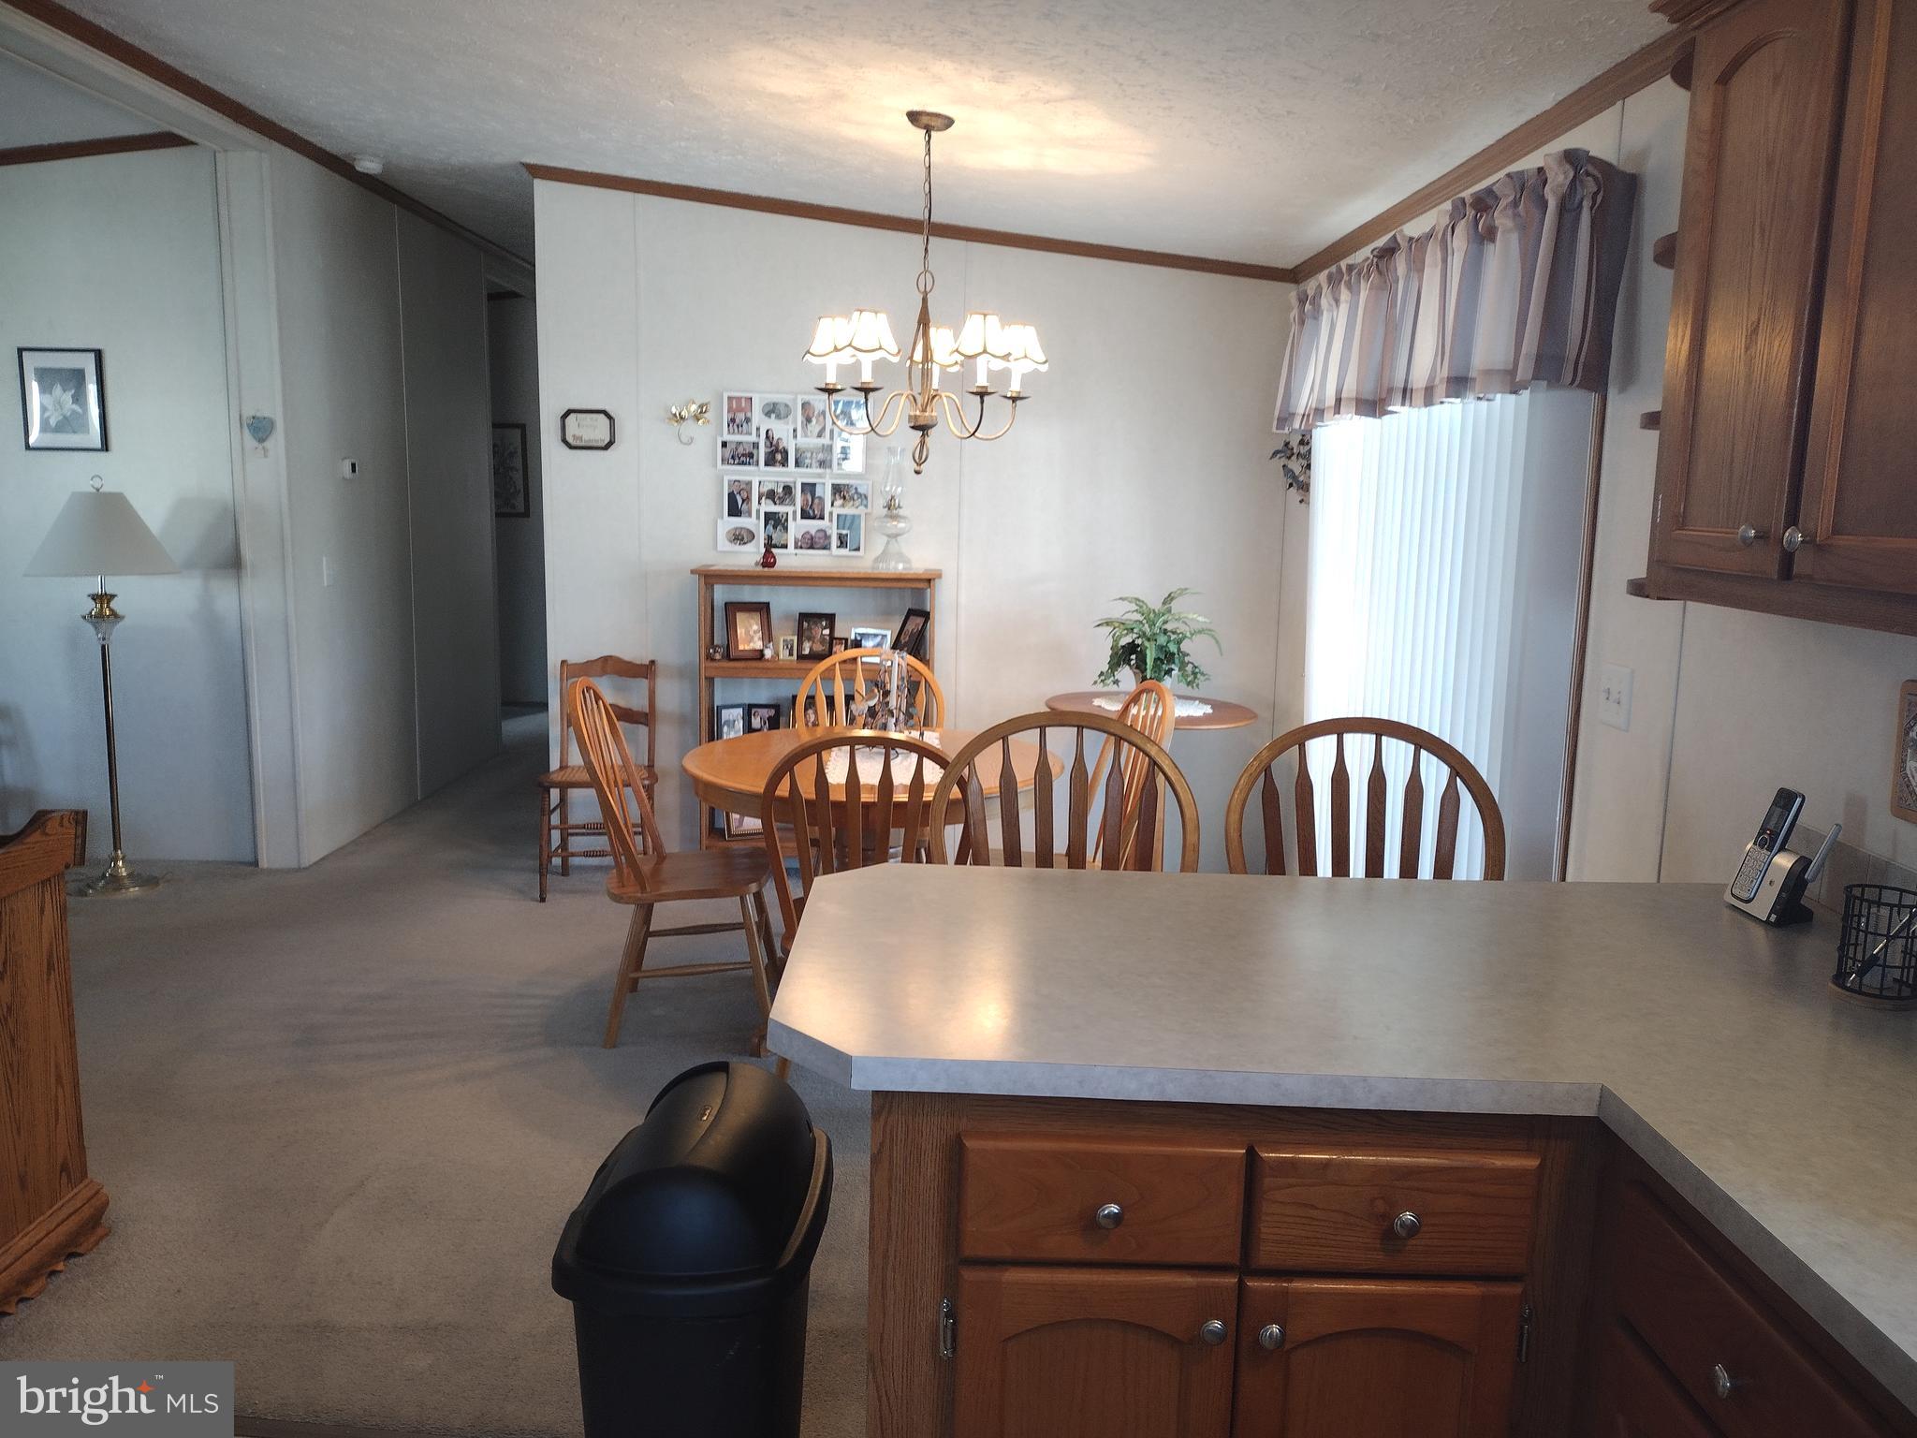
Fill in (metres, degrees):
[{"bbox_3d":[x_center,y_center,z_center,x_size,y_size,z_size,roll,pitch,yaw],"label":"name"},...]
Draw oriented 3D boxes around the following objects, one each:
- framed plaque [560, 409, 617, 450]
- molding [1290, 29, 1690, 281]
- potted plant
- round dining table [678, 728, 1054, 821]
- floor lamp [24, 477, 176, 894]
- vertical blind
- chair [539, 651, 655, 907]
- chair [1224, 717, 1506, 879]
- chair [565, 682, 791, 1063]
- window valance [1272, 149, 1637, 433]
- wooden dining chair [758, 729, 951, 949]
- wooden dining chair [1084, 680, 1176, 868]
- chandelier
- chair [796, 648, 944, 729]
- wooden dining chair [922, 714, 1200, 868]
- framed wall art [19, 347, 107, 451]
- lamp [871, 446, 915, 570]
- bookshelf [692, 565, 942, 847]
[{"bbox_3d":[-1.376,-1.076,5.554,0.205,0.148,0.020,1,9,-1],"label":"framed plaque"},{"bbox_3d":[1.264,-1.405,4.055,0.035,0.055,2.950,1,9,-1],"label":"molding"},{"bbox_3d":[0.693,-0.247,5.184,0.440,0.406,0.420,1,9,-1],"label":"potted plant"},{"bbox_3d":[-0.253,0.497,4.387,1.120,0.760,1.130,1,8,0],"label":"round dining table"},{"bbox_3d":[-3.160,-0.124,5.562,0.550,1.540,0.550,1,8,-1],"label":"floor lamp"},{"bbox_3d":[1.255,-0.113,4.255,0.090,2.020,2.150,1,8,-1],"label":"vertical blind"},{"bbox_3d":[-1.280,0.207,5.424,0.410,0.840,0.480,0,9,-5],"label":"chair"},{"bbox_3d":[0.745,0.595,2.591,0.510,1.130,0.540,1,8,-1],"label":"chair"},{"bbox_3d":[-0.753,0.363,4.070,0.580,0.960,0.480,0,9,-4],"label":"chair"},{"bbox_3d":[1.208,-1.075,4.125,0.140,0.490,2.520,1,9,-1],"label":"window valance"},{"bbox_3d":[-0.210,0.457,3.517,0.470,0.960,0.570,1,9,-1],"label":"wooden dining chair"},{"bbox_3d":[0.300,0.391,4.351,0.570,1.000,0.480,-1,9,-16],"label":"wooden dining chair"},{"bbox_3d":[-0.092,-1.150,4.094,0.670,0.955,0.670,1,8,-1],"label":"chandelier"},{"bbox_3d":[-0.274,0.301,4.524,0.470,0.960,0.570,1,9,-3],"label":"chair"},{"bbox_3d":[0.178,0.558,2.466,0.470,1.090,0.530,1,9,-1],"label":"wooden dining chair"},{"bbox_3d":[-3.458,-1.231,5.781,0.322,0.390,0.025,1,8,-1],"label":"framed wall art"},{"bbox_3d":[-0.254,-0.819,5.799,0.170,0.485,0.170,1,8,-1],"label":"lamp"},{"bbox_3d":[-0.553,0.031,5.889,0.945,1.230,0.300,1,8,-1],"label":"bookshelf"}]

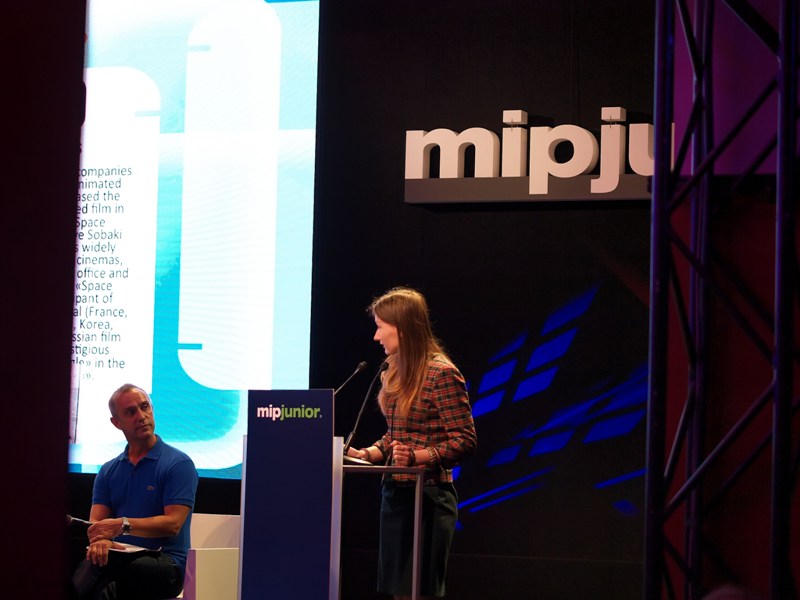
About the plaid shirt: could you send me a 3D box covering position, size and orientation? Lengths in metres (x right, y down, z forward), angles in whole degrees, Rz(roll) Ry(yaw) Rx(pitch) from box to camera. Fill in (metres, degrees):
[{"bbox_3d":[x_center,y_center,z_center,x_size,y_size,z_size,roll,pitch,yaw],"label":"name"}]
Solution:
[{"bbox_3d":[0.091,0.442,8.550,0.310,0.470,0.410,5,-5,-44],"label":"plaid shirt"}]

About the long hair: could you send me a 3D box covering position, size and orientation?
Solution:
[{"bbox_3d":[0.031,0.190,8.530,0.290,0.470,0.250,2,-4,-7],"label":"long hair"}]

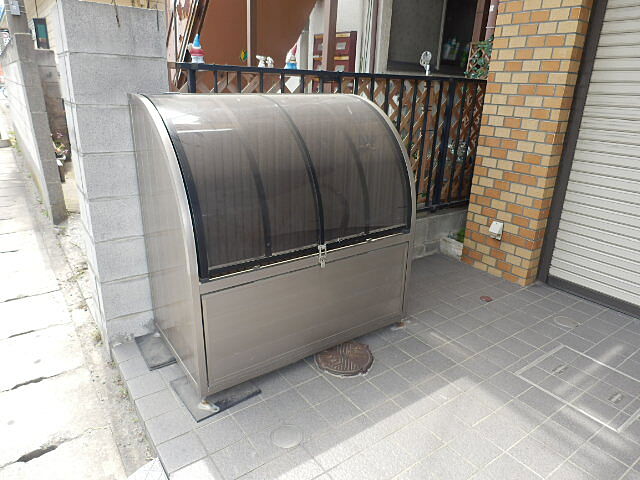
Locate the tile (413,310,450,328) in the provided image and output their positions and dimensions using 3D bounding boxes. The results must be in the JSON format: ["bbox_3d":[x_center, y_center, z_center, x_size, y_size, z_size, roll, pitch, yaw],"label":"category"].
[{"bbox_3d":[0.642,0.461,2.554,0.146,0.016,0.146,-13,23,-33],"label":"tile"}]

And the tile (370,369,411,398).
[{"bbox_3d":[0.323,0.653,1.999,0.146,0.016,0.146,-13,23,-33],"label":"tile"}]

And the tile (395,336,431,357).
[{"bbox_3d":[0.475,0.552,2.273,0.147,0.012,0.147,-12,24,-34],"label":"tile"}]

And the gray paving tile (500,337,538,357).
[{"bbox_3d":[1.018,0.558,2.299,0.145,0.015,0.145,-13,24,-33],"label":"gray paving tile"}]

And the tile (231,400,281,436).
[{"bbox_3d":[-0.257,0.720,1.788,0.147,0.020,0.147,-12,23,-33],"label":"tile"}]

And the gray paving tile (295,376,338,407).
[{"bbox_3d":[-0.012,0.666,1.952,0.147,0.020,0.147,-12,23,-33],"label":"gray paving tile"}]

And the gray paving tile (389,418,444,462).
[{"bbox_3d":[0.370,0.764,1.689,0.147,0.020,0.147,-12,23,-33],"label":"gray paving tile"}]

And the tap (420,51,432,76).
[{"bbox_3d":[0.731,-1.214,3.044,0.065,0.170,0.070,-3,19,-11],"label":"tap"}]

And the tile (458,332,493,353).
[{"bbox_3d":[0.809,0.543,2.331,0.145,0.015,0.145,-13,24,-33],"label":"tile"}]

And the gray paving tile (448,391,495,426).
[{"bbox_3d":[0.616,0.710,1.854,0.145,0.015,0.145,-13,24,-33],"label":"gray paving tile"}]

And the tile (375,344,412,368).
[{"bbox_3d":[0.356,0.580,2.189,0.147,0.012,0.147,-12,24,-34],"label":"tile"}]

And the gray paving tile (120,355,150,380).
[{"bbox_3d":[-0.848,0.607,2.084,0.147,0.020,0.147,-12,23,-33],"label":"gray paving tile"}]

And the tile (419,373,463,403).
[{"bbox_3d":[0.529,0.668,1.969,0.147,0.020,0.147,-12,23,-33],"label":"tile"}]

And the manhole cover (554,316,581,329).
[{"bbox_3d":[1.418,0.480,2.545,0.148,0.015,0.148,1,20,0],"label":"manhole cover"}]

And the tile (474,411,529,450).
[{"bbox_3d":[0.704,0.751,1.735,0.147,0.012,0.147,-12,24,-34],"label":"tile"}]

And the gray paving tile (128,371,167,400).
[{"bbox_3d":[-0.765,0.647,1.964,0.136,0.015,0.145,-13,24,-33],"label":"gray paving tile"}]

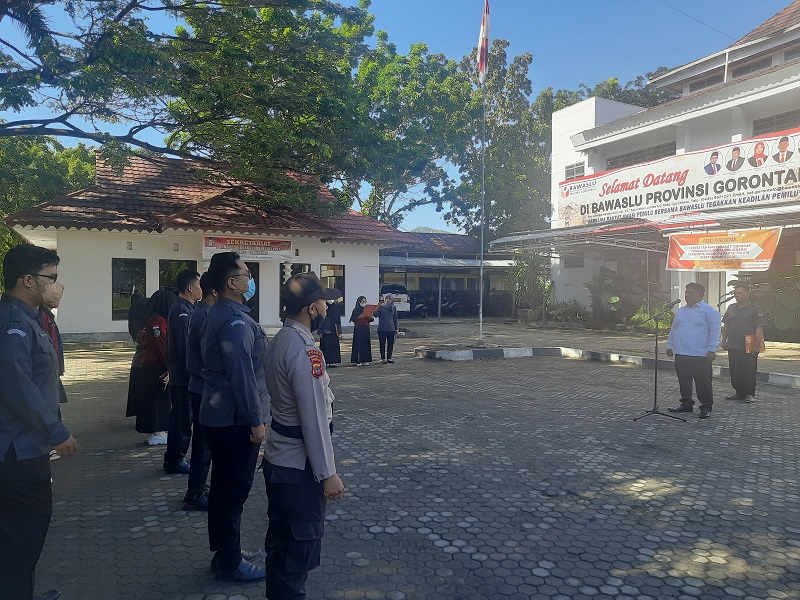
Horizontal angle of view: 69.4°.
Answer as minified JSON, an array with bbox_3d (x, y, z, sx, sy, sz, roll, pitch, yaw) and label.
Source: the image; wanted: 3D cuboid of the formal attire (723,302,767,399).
[{"bbox_3d":[4.980,0.730,8.390,0.350,1.380,0.580,0,0,-37],"label":"formal attire"}]

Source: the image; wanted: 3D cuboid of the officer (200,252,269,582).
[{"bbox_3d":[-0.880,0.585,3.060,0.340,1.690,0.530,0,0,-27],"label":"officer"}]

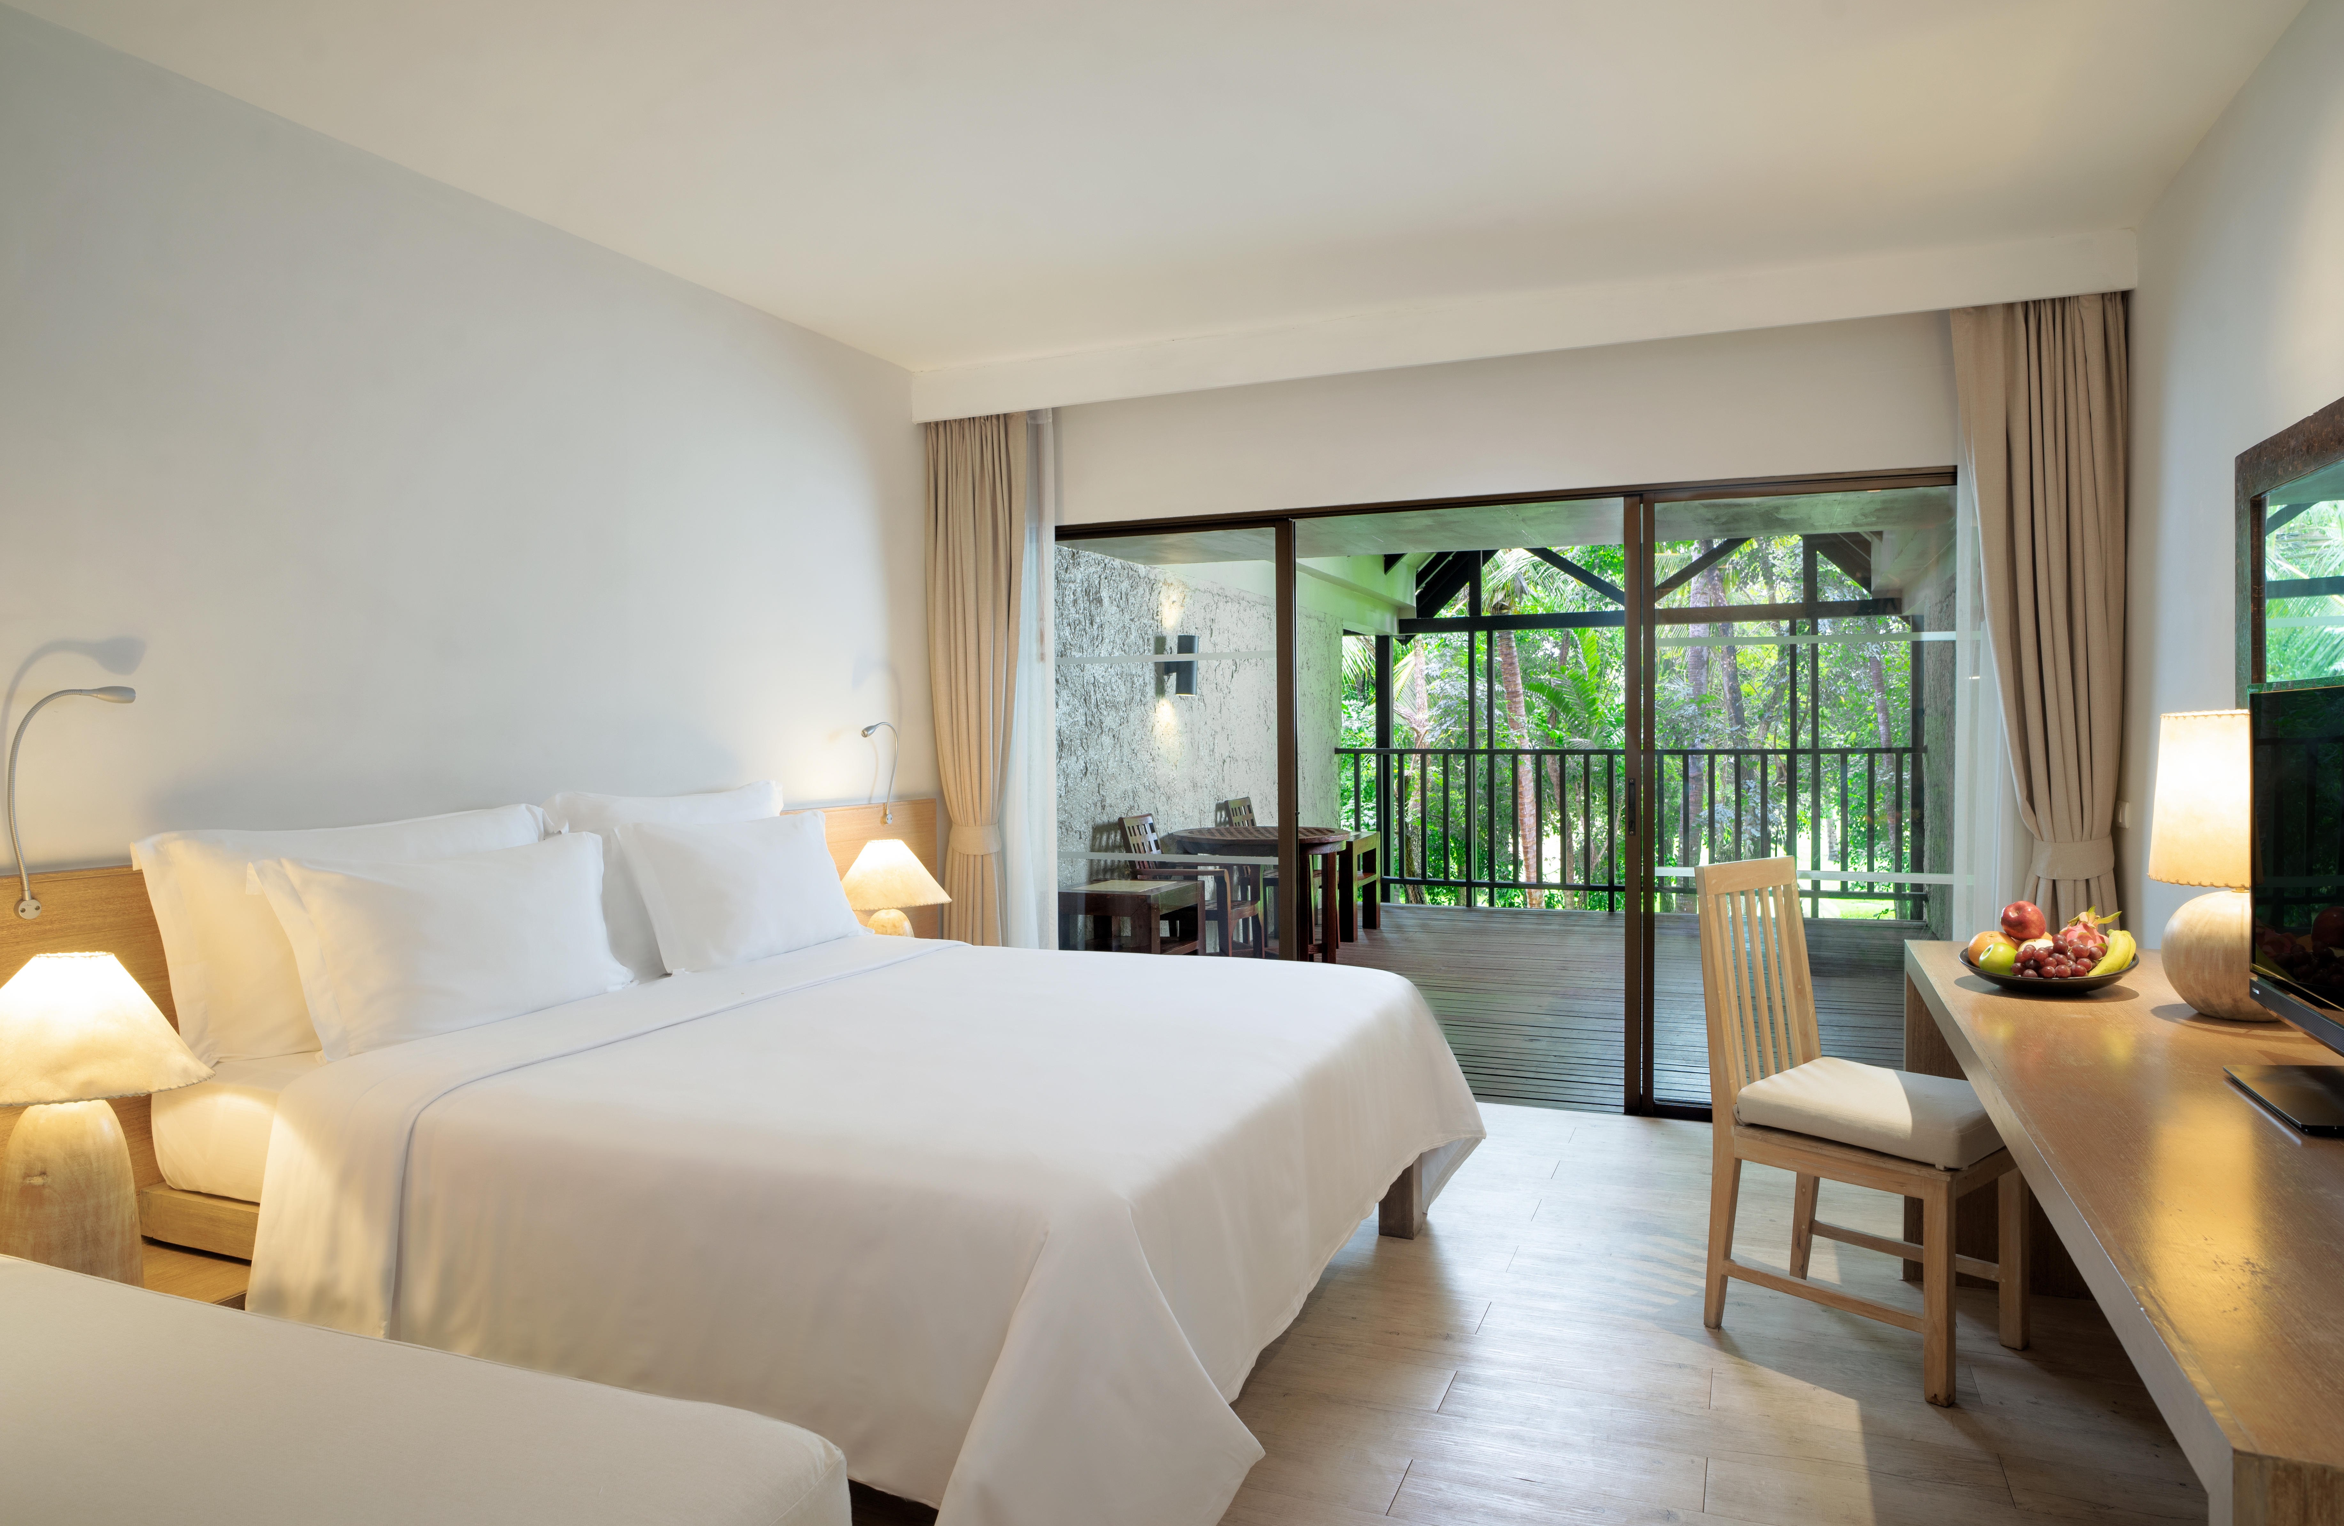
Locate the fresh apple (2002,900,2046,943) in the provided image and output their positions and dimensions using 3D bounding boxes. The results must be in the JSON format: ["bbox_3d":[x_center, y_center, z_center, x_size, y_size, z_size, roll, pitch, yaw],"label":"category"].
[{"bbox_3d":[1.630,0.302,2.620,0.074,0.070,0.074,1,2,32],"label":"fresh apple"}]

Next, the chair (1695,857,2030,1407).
[{"bbox_3d":[1.434,0.710,2.850,0.420,0.975,0.507,-2,2,-40],"label":"chair"}]

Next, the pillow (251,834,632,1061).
[{"bbox_3d":[-1.520,0.366,2.966,0.170,0.420,0.780,-24,-7,22],"label":"pillow"}]

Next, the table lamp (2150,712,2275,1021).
[{"bbox_3d":[1.843,0.173,2.358,0.265,0.525,0.265,0,2,23],"label":"table lamp"}]

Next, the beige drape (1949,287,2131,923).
[{"bbox_3d":[2.411,-0.077,3.839,0.420,2.428,0.180,0,2,23],"label":"beige drape"}]

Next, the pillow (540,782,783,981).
[{"bbox_3d":[-1.328,0.301,3.737,0.190,0.470,0.860,-11,-2,23],"label":"pillow"}]

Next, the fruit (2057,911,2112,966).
[{"bbox_3d":[1.755,0.337,2.635,0.085,0.112,0.085,1,2,34],"label":"fruit"}]

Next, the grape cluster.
[{"bbox_3d":[1.638,0.353,2.536,0.135,0.085,0.105,1,2,33],"label":"grape cluster"}]

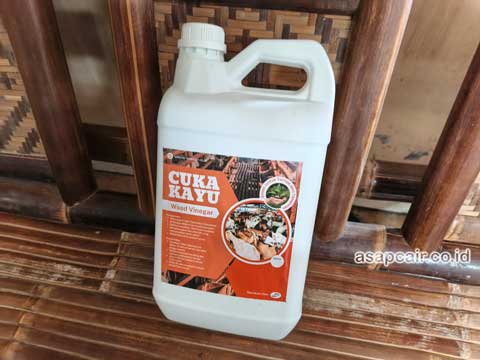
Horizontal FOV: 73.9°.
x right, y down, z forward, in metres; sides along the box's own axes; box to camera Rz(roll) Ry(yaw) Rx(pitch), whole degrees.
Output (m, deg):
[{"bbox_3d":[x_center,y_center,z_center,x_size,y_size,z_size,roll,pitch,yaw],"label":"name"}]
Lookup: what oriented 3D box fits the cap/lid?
[{"bbox_3d":[-0.038,-0.146,0.331,0.050,0.023,0.050,4,15,-1],"label":"cap/lid"}]

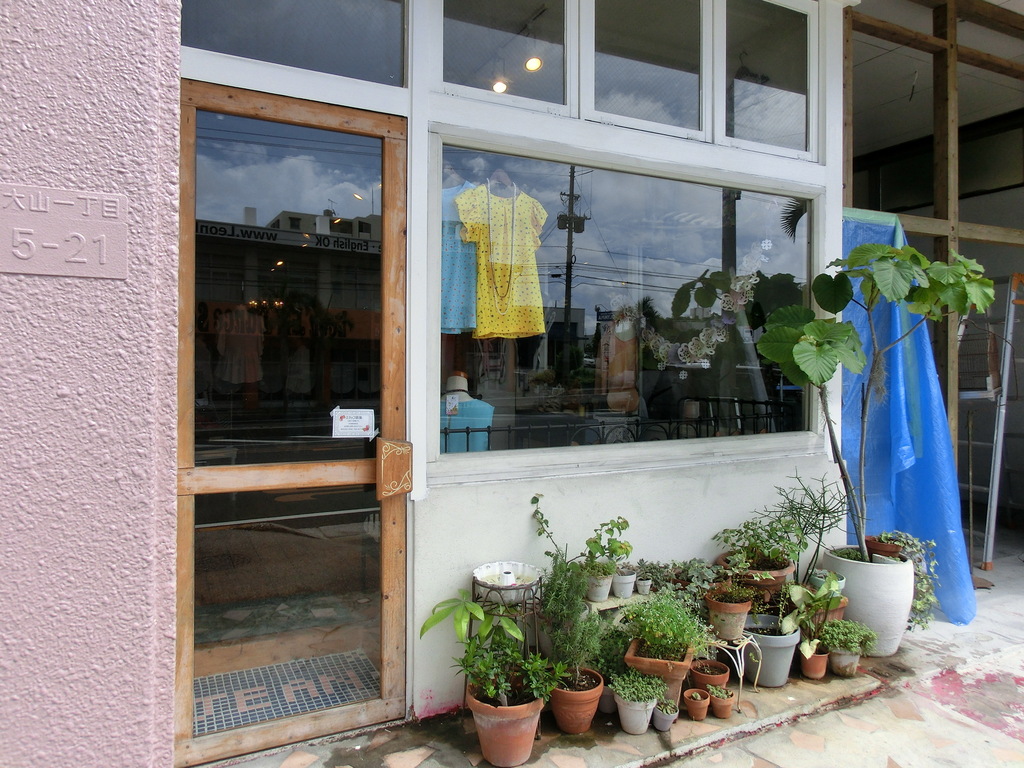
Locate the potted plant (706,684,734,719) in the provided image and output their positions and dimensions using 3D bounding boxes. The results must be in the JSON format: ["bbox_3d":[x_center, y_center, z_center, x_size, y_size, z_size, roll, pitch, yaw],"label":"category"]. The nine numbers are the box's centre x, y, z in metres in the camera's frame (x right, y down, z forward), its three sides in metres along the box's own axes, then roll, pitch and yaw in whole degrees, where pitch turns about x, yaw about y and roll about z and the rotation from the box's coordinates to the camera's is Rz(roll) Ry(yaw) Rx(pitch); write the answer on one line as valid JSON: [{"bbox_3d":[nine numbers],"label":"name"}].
[{"bbox_3d":[0.791,1.195,2.694,0.104,0.113,0.104,0,0,0],"label":"potted plant"}]

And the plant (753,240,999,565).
[{"bbox_3d":[1.674,0.085,3.279,0.992,1.440,0.629,0,0,-27],"label":"plant"}]

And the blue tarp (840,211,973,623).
[{"bbox_3d":[2.112,0.171,3.791,0.775,2.163,0.275,0,0,-25],"label":"blue tarp"}]

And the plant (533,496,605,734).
[{"bbox_3d":[0.211,0.836,2.600,0.256,0.829,0.219,0,0,0],"label":"plant"}]

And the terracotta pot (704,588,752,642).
[{"bbox_3d":[0.875,0.938,2.862,0.185,0.175,0.185,0,0,0],"label":"terracotta pot"}]

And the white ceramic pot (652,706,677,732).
[{"bbox_3d":[0.525,1.140,2.428,0.089,0.071,0.089,0,1,0],"label":"white ceramic pot"}]

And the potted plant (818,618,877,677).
[{"bbox_3d":[1.404,1.096,2.970,0.242,0.228,0.230,0,0,-27],"label":"potted plant"}]

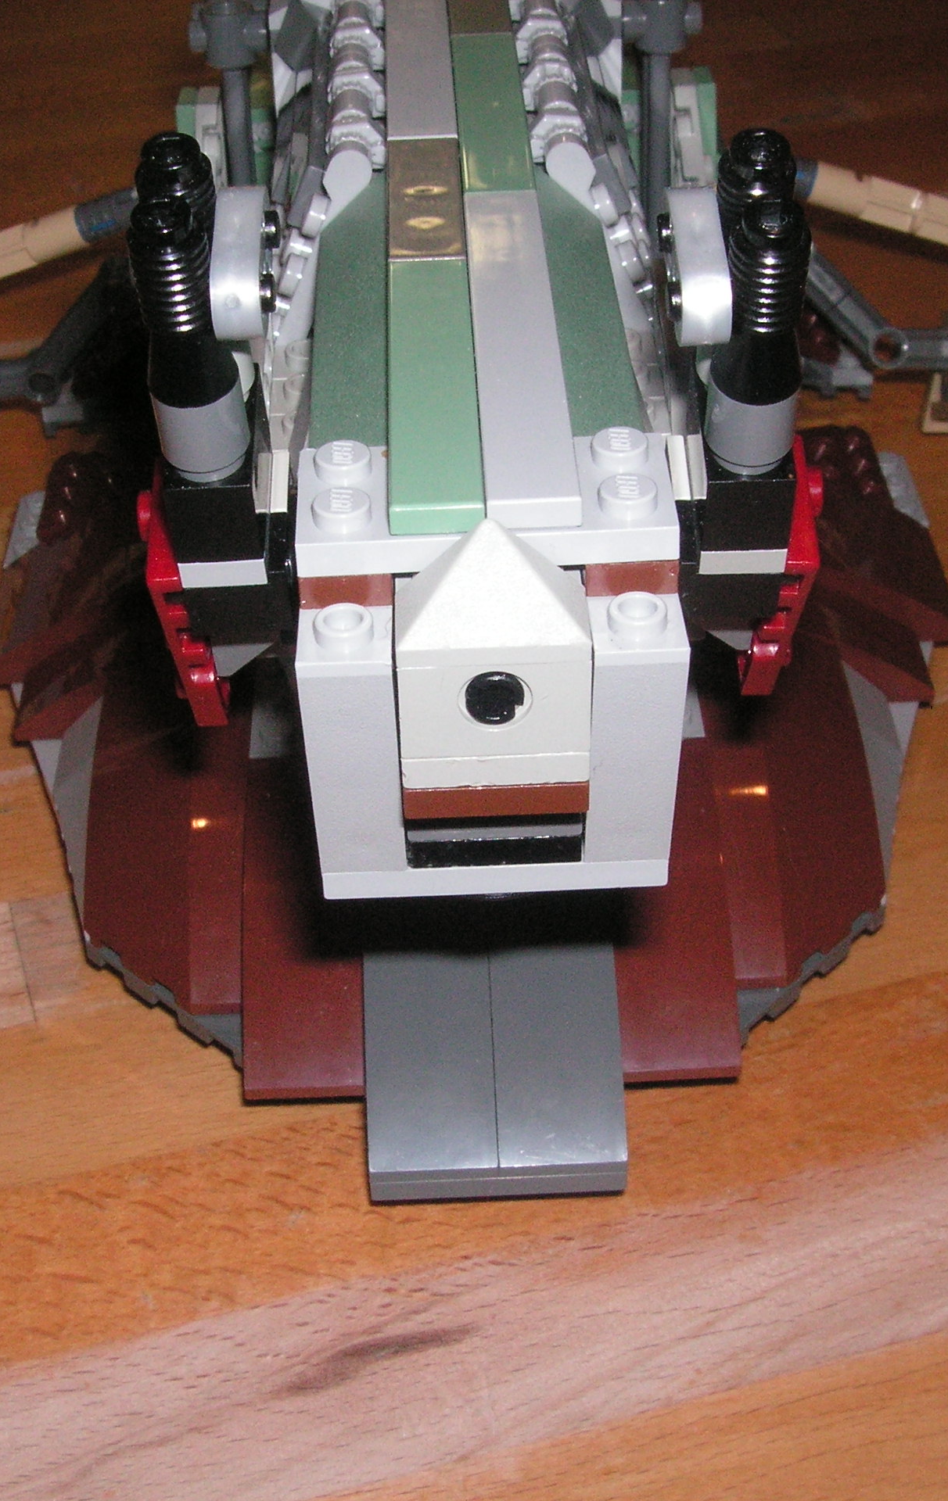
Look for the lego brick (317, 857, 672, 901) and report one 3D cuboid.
[{"bbox_3d":[0.002,0.008,0.208,0.032,0.003,0.011,-2,38,-1],"label":"lego brick"}]

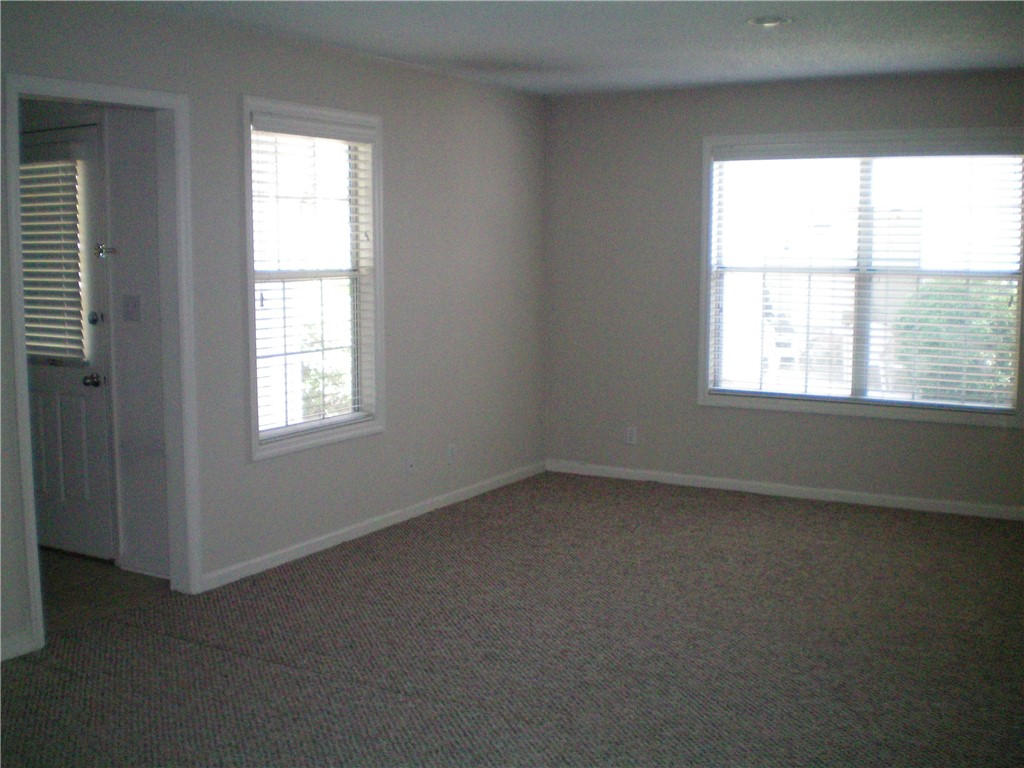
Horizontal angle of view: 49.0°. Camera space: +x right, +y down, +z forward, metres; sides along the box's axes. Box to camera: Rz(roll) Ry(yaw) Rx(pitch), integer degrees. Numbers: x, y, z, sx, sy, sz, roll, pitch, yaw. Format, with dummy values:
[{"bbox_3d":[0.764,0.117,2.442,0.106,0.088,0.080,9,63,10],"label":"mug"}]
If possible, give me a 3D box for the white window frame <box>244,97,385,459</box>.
[{"bbox_3d":[-0.936,-0.499,5.303,0.110,1.580,0.975,4,8,30],"label":"white window frame"}]

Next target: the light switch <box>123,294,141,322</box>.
[{"bbox_3d":[-1.631,-0.324,4.822,0.110,0.115,0.014,4,8,30],"label":"light switch"}]

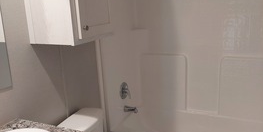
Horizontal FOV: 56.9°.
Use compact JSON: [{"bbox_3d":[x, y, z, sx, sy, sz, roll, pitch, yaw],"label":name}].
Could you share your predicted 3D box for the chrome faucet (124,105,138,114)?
[{"bbox_3d":[-0.006,0.456,2.508,0.145,0.068,0.062,5,16,26],"label":"chrome faucet"}]

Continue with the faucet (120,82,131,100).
[{"bbox_3d":[-0.041,0.258,2.479,0.078,0.175,0.172,5,16,26],"label":"faucet"}]

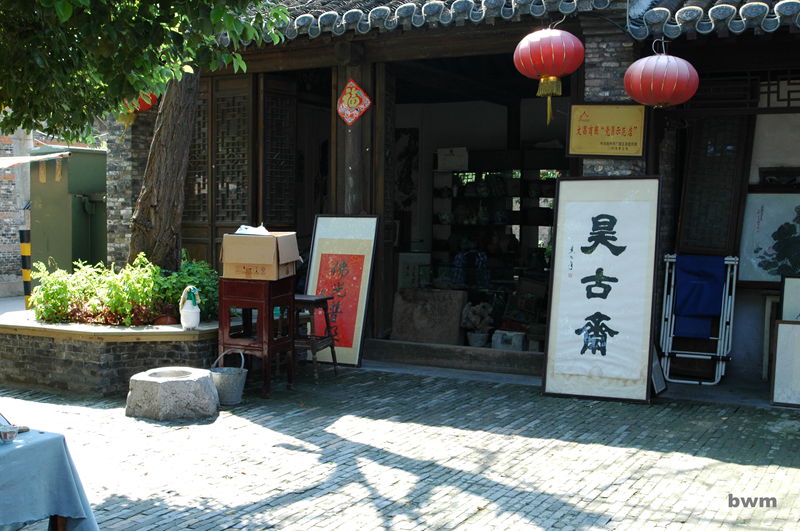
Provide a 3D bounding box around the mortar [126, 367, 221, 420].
[{"bbox_3d":[-1.807,1.033,7.488,0.740,0.280,0.700,2,2,25],"label":"mortar"}]

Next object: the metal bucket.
[{"bbox_3d":[-1.319,0.864,7.206,0.290,0.405,0.290,0,3,0],"label":"metal bucket"}]

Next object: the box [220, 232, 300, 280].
[{"bbox_3d":[-1.146,-0.072,7.686,0.520,0.355,0.400,1,3,17],"label":"box"}]

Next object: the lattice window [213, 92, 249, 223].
[{"bbox_3d":[-1.925,-1.238,10.699,0.500,1.490,0.060,2,2,25],"label":"lattice window"}]

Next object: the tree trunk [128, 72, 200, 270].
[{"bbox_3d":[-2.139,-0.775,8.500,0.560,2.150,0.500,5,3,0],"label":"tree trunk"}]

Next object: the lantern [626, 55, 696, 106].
[{"bbox_3d":[1.922,-1.360,6.850,0.550,0.385,0.550,0,3,0],"label":"lantern"}]

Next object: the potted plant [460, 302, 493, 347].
[{"bbox_3d":[0.887,0.689,10.792,0.340,0.520,0.330,1,2,0],"label":"potted plant"}]

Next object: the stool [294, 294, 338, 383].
[{"bbox_3d":[-0.824,0.637,8.283,0.410,0.740,0.430,1,3,20],"label":"stool"}]

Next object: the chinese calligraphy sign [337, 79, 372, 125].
[{"bbox_3d":[-0.479,-1.726,9.839,0.420,0.490,0.060,2,2,25],"label":"chinese calligraphy sign"}]

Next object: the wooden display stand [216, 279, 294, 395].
[{"bbox_3d":[-1.279,0.638,8.471,0.490,1.020,0.500,2,2,20],"label":"wooden display stand"}]

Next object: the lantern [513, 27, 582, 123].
[{"bbox_3d":[1.306,-1.653,8.201,0.640,0.860,0.640,2,2,25],"label":"lantern"}]

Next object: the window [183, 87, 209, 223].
[{"bbox_3d":[-2.418,-1.277,10.933,0.450,1.540,0.060,2,2,25],"label":"window"}]

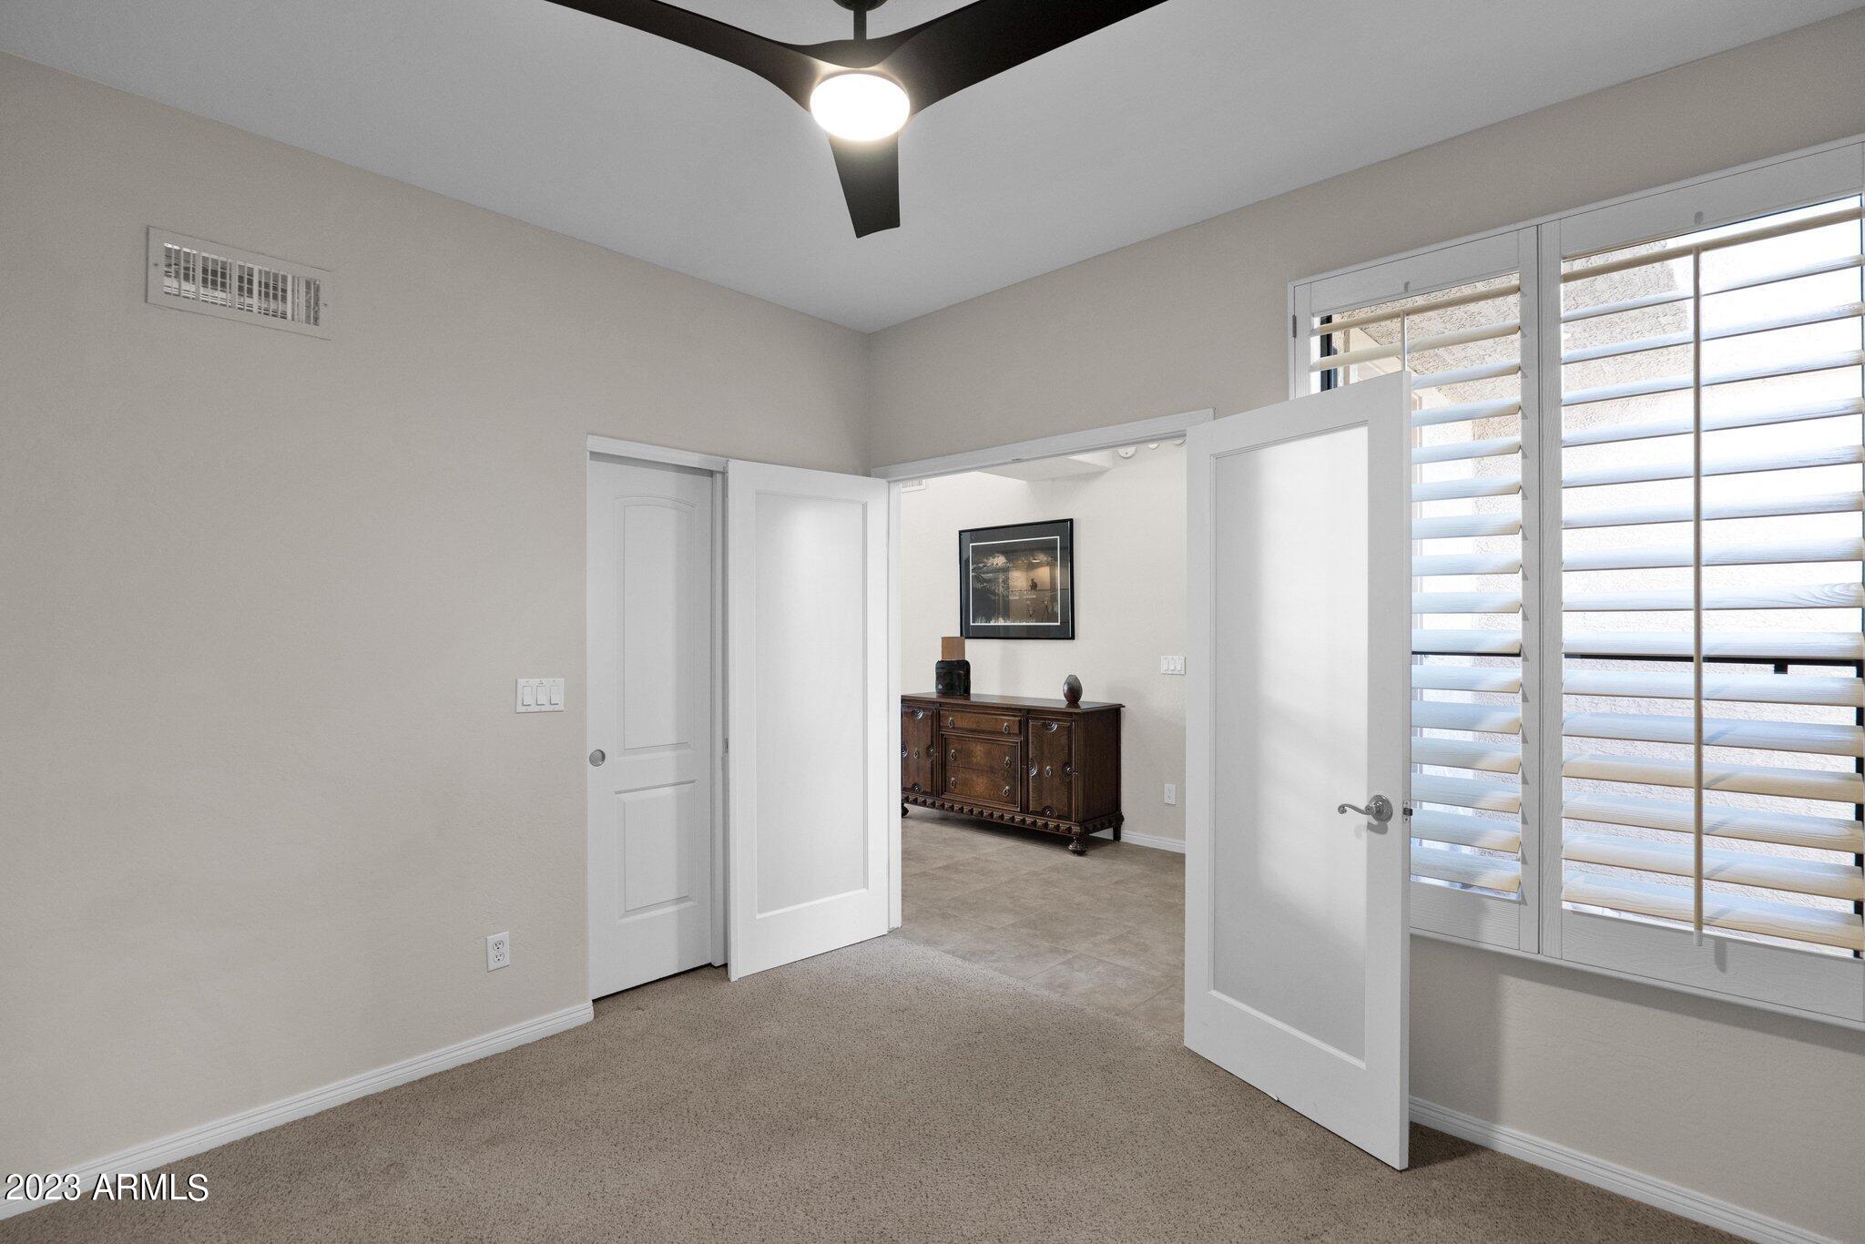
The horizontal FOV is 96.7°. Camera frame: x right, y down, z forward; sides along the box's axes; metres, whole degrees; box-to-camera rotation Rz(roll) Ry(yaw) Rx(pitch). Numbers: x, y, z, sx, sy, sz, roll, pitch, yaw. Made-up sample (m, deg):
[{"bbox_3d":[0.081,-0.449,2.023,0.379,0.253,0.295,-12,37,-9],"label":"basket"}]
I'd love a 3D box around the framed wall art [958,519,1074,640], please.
[{"bbox_3d":[0.578,-0.282,5.920,0.993,0.828,0.030,0,0,41],"label":"framed wall art"}]

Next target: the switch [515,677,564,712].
[{"bbox_3d":[-1.326,0.252,2.814,0.012,0.114,0.160,0,0,45],"label":"switch"}]

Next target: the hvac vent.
[{"bbox_3d":[-1.869,-0.912,2.255,0.020,0.198,0.390,0,0,45],"label":"hvac vent"}]

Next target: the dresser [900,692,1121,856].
[{"bbox_3d":[0.466,0.980,5.702,1.650,0.875,0.475,0,0,41],"label":"dresser"}]

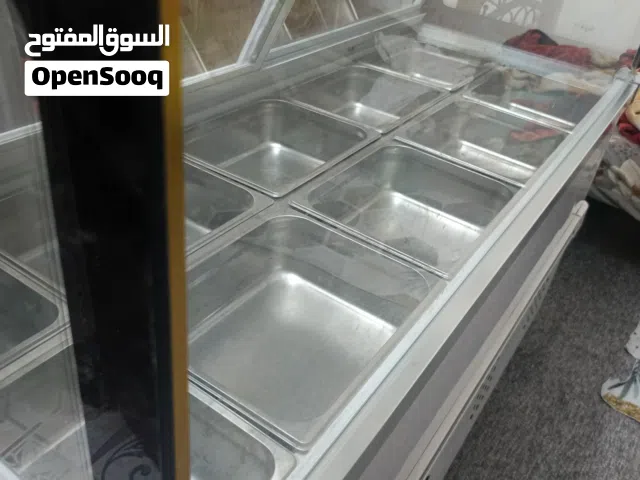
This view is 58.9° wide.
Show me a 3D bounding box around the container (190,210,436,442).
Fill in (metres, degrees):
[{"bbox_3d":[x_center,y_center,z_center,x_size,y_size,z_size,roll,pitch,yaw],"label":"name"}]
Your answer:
[{"bbox_3d":[-0.042,0.109,0.706,0.265,0.100,0.325,26,39,24],"label":"container"}]

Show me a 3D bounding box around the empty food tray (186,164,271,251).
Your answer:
[{"bbox_3d":[-0.275,-0.005,0.821,0.265,0.100,0.325,26,39,24],"label":"empty food tray"}]

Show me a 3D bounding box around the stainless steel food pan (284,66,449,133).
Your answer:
[{"bbox_3d":[0.092,-0.286,1.285,0.265,0.100,0.325,26,39,23],"label":"stainless steel food pan"}]

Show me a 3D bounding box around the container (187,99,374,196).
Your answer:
[{"bbox_3d":[-0.088,-0.143,1.048,0.265,0.100,0.325,26,39,23],"label":"container"}]

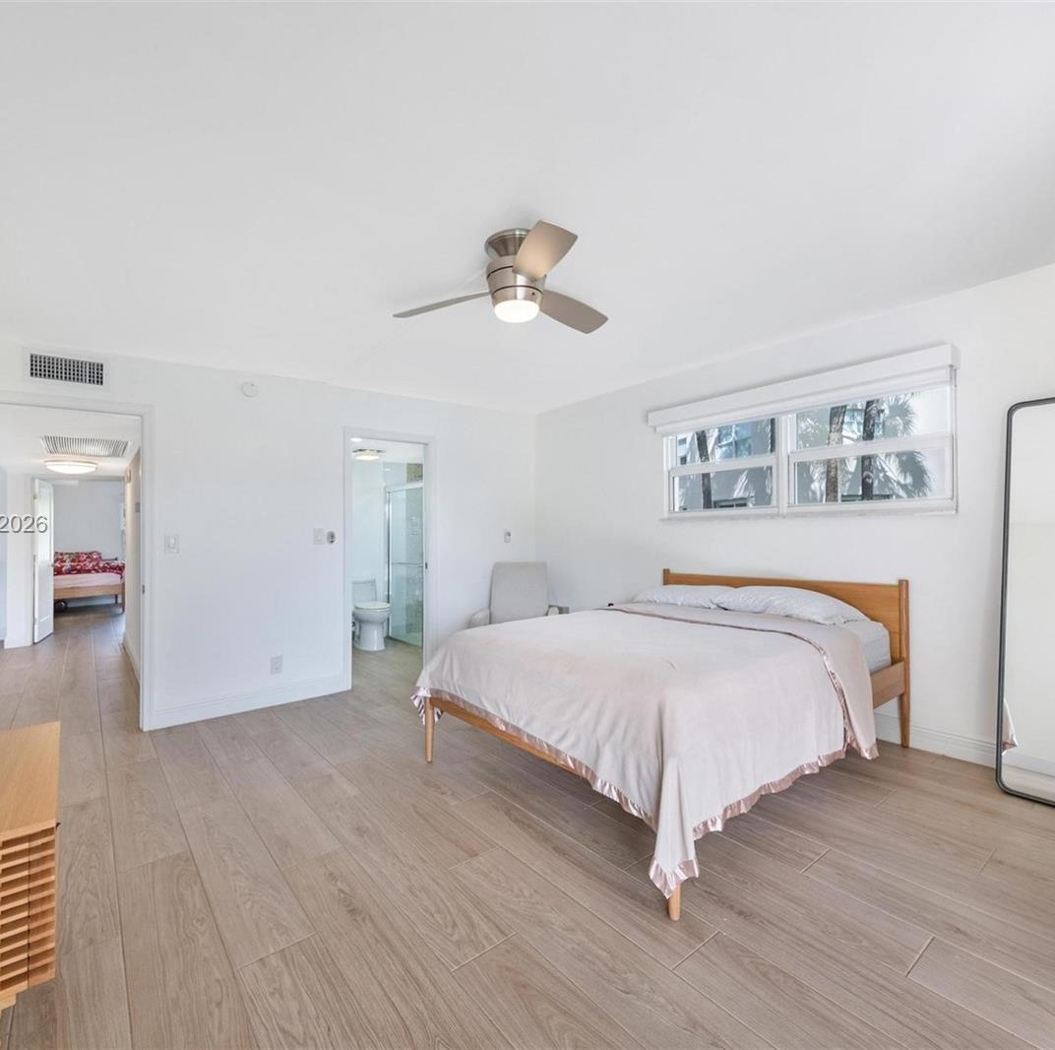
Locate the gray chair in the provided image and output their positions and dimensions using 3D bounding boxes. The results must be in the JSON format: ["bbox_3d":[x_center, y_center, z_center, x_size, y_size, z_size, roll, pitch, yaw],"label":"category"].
[{"bbox_3d":[-0.075,0.835,4.643,0.780,0.980,0.820,-1,-1,5],"label":"gray chair"}]

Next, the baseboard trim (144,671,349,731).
[{"bbox_3d":[-1.945,1.257,3.798,1.310,0.140,0.018,0,-2,-40],"label":"baseboard trim"}]

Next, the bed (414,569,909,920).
[{"bbox_3d":[0.784,0.801,2.910,2.170,0.950,1.670,0,-2,-38],"label":"bed"}]

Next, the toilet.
[{"bbox_3d":[-1.790,0.998,5.895,0.420,0.750,0.700,0,-2,-40],"label":"toilet"}]

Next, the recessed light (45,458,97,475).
[{"bbox_3d":[-4.729,-0.600,5.451,0.410,0.120,0.410,0,-2,-40],"label":"recessed light"}]

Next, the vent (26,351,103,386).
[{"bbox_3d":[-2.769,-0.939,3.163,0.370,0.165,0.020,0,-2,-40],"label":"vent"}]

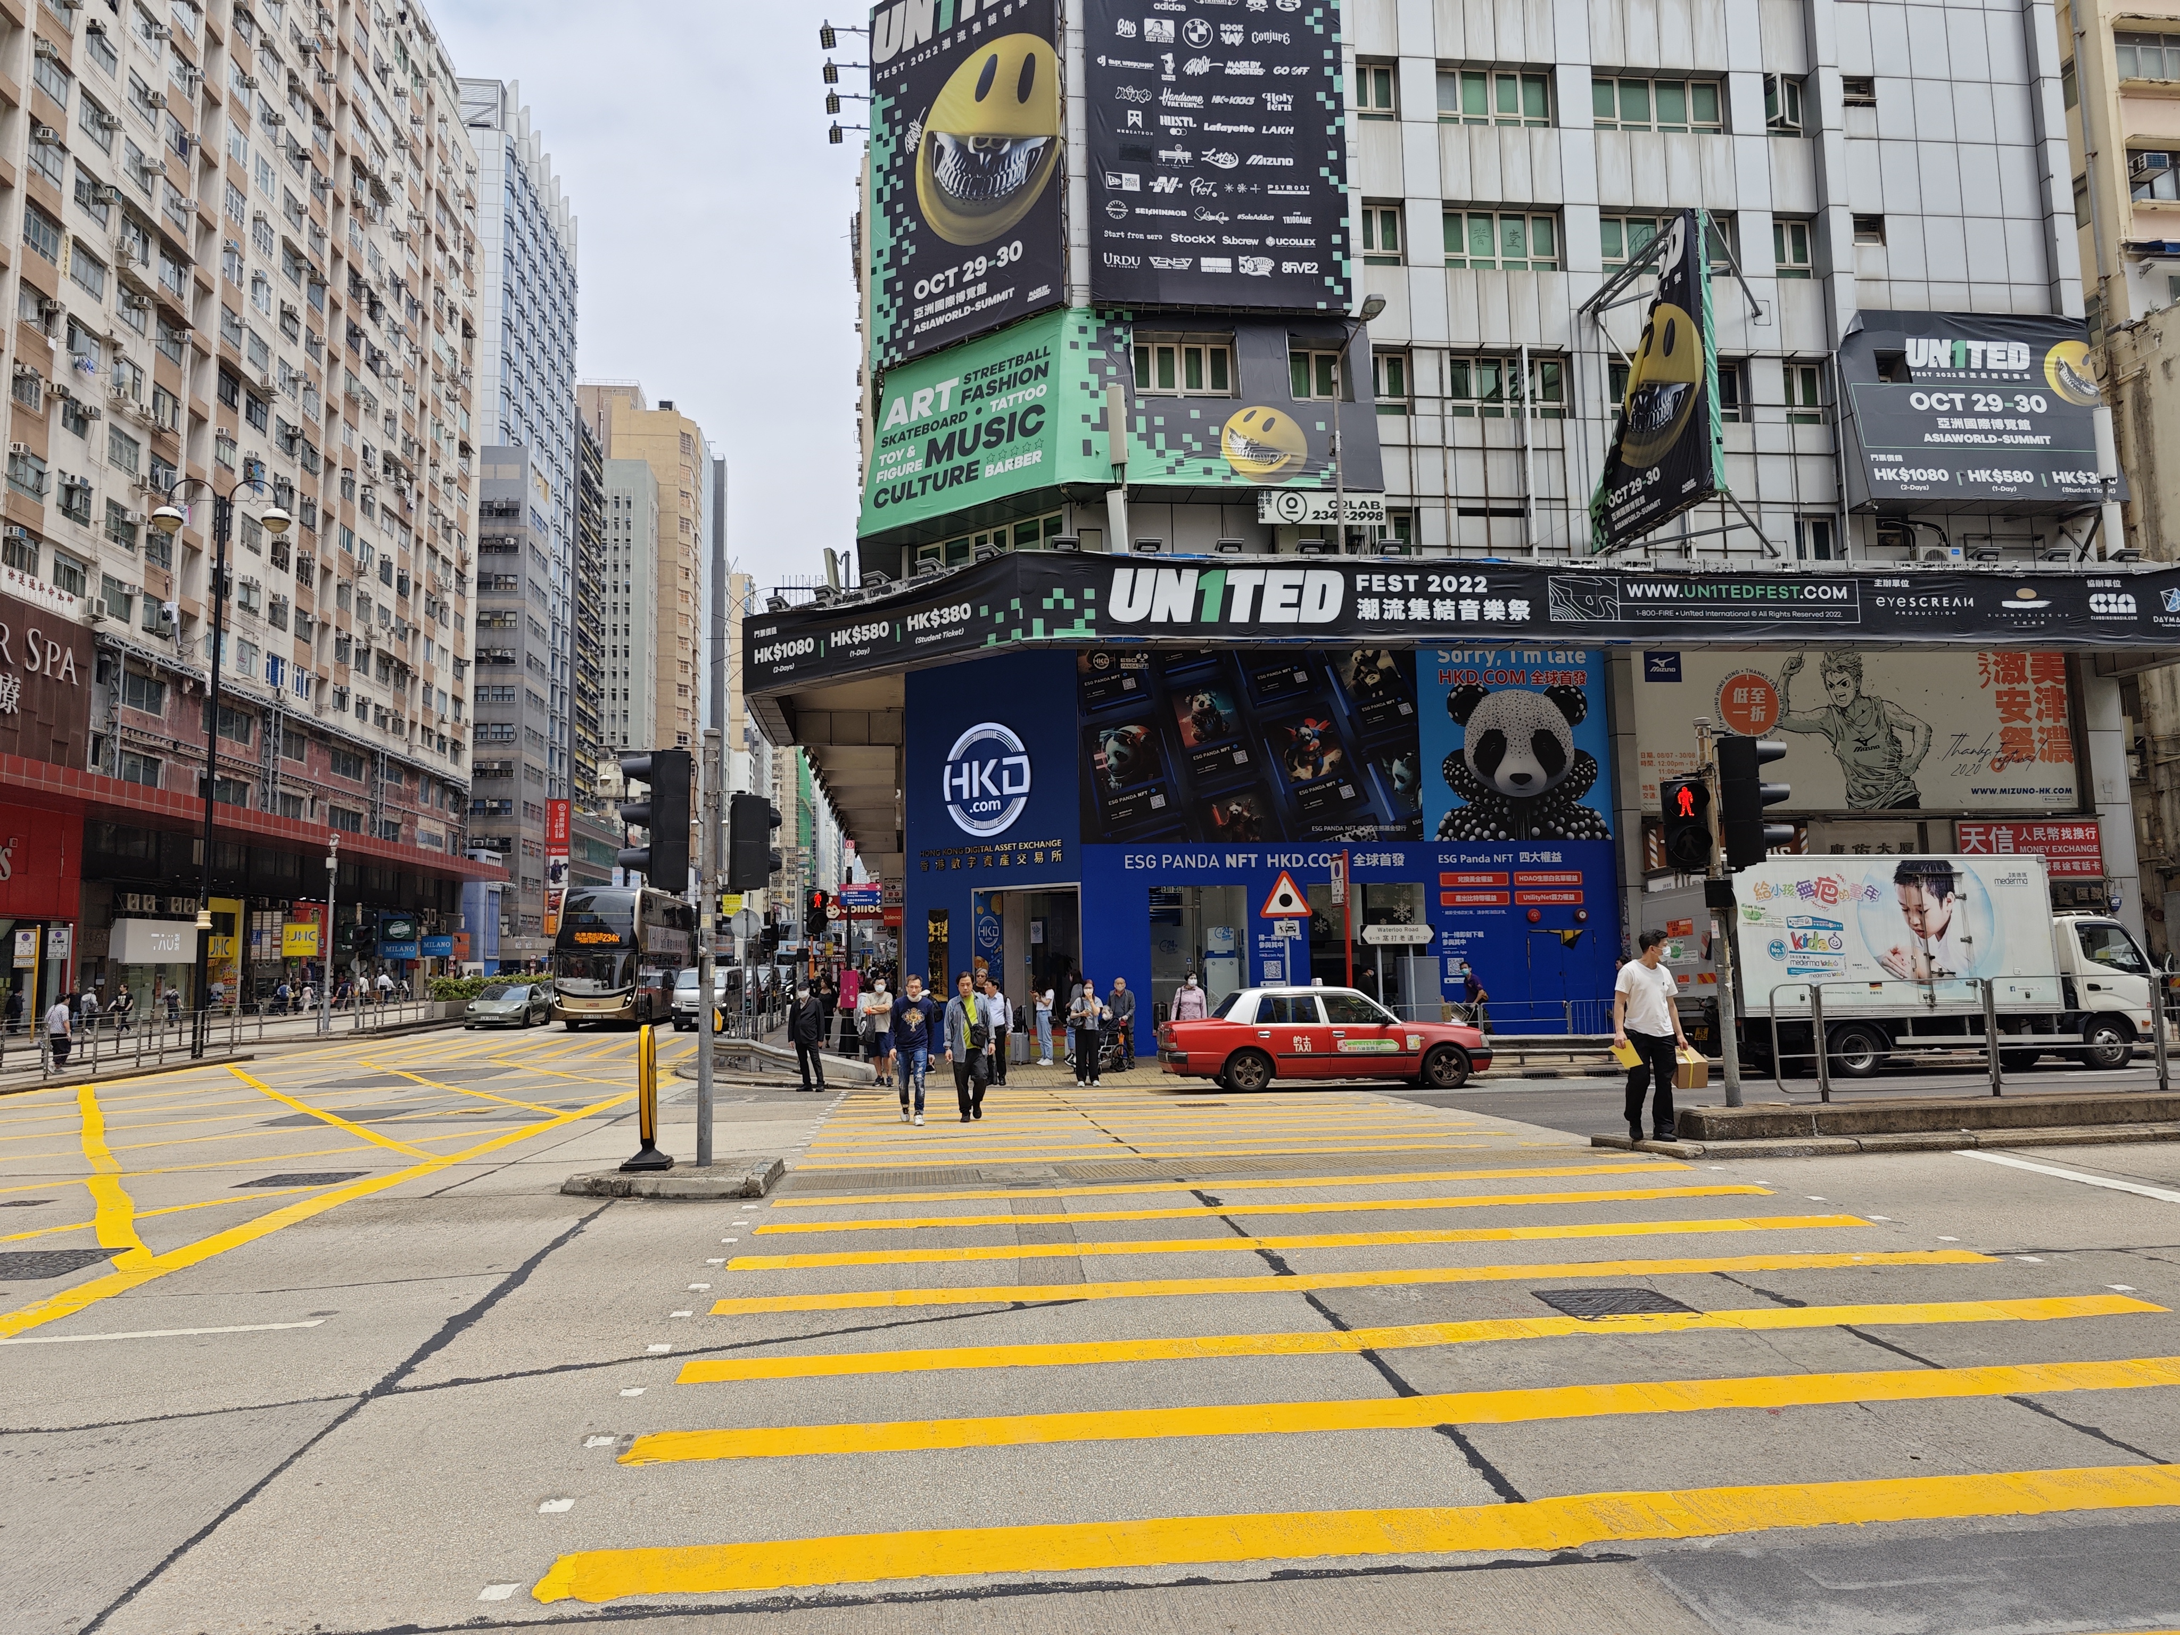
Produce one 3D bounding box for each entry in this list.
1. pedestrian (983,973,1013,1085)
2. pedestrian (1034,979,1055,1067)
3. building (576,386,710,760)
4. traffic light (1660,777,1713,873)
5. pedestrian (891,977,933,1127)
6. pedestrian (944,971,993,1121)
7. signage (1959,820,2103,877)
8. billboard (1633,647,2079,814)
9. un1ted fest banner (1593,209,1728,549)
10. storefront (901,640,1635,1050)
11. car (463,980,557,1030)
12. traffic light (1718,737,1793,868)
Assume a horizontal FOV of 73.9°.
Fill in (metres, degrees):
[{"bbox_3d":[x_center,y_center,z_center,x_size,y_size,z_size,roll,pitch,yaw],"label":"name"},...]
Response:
[{"bbox_3d":[-1.401,3.258,22.118,0.480,1.612,0.320,-6,-8,37],"label":"pedestrian"},{"bbox_3d":[-0.845,3.706,26.250,0.380,1.538,0.420,1,-7,-22],"label":"pedestrian"},{"bbox_3d":[-61.468,-16.832,192.892,16.500,79.000,21.000,0,-6,-6],"label":"building"},{"bbox_3d":[5.290,0.068,12.855,0.370,0.770,0.340,-1,-6,2],"label":"traffic light"},{"bbox_3d":[-2.092,2.679,16.905,0.500,1.702,0.380,-1,-6,-5],"label":"pedestrian"},{"bbox_3d":[-1.441,2.677,17.038,0.550,1.710,0.420,-1,-6,-3],"label":"pedestrian"},{"bbox_3d":[19.370,0.691,29.836,3.258,1.196,0.220,0,-6,-7],"label":"signage"},{"bbox_3d":[15.951,-1.888,30.018,9.682,3.535,0.250,0,-6,-7],"label":"billboard"},{"bbox_3d":[10.882,-8.297,28.163,0.330,5.150,4.100,0,-6,-8],"label":"un1ted fest banner"},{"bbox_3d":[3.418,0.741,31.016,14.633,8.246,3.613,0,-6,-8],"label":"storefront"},{"bbox_3d":[-19.421,6.345,48.831,1.850,1.443,4.690,0,-6,-9],"label":"car"},{"bbox_3d":[5.935,-0.137,12.926,0.500,1.120,0.370,-1,-6,-1],"label":"traffic light"}]

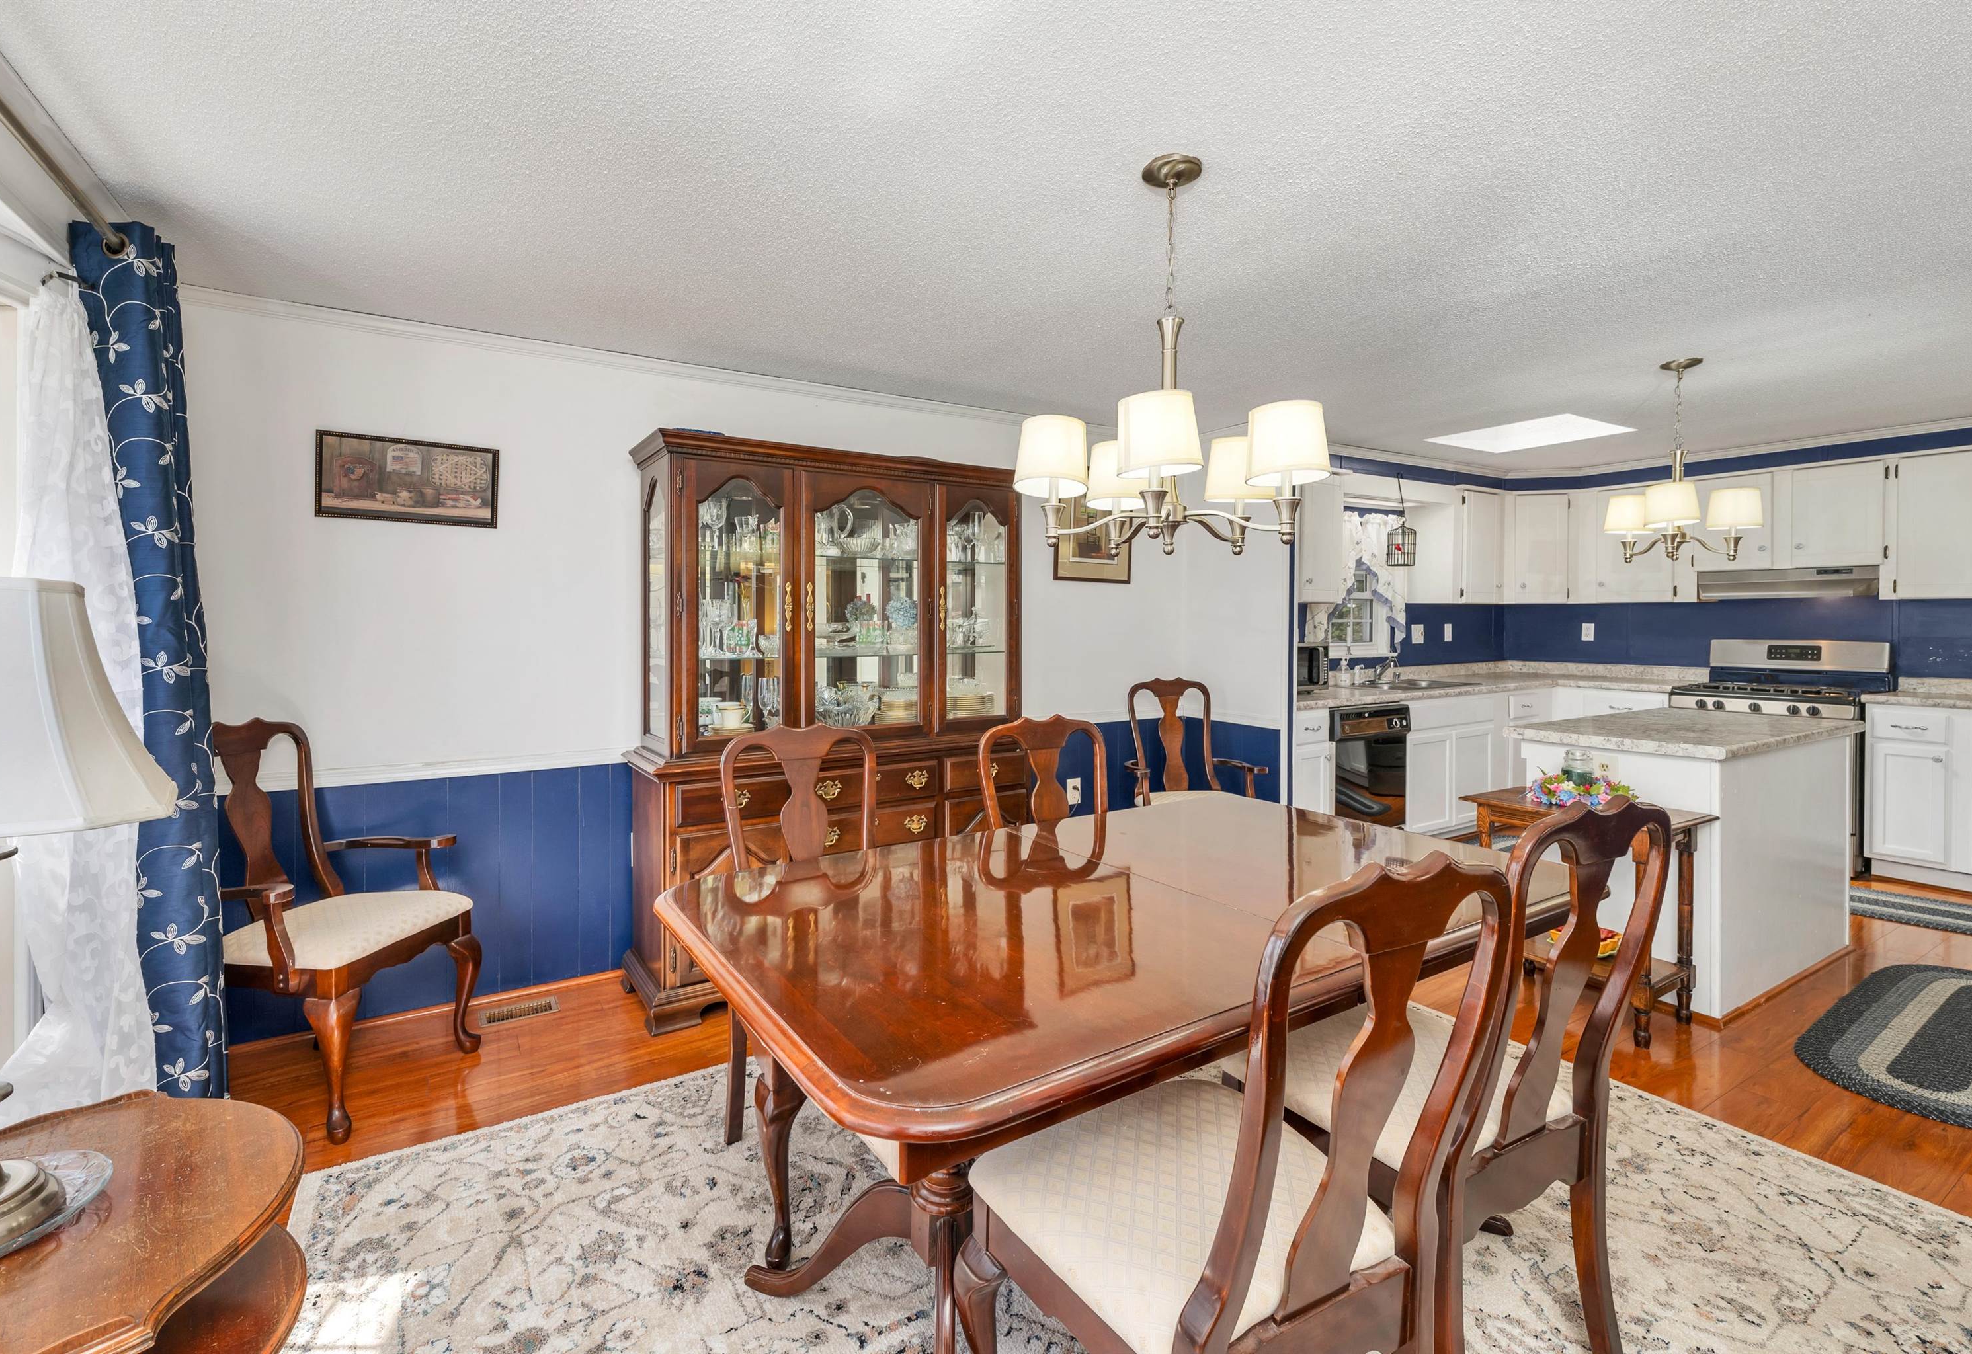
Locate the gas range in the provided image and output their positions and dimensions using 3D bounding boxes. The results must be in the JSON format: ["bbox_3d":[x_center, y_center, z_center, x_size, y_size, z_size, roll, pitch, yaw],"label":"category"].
[{"bbox_3d":[4.521,0.398,4.542,0.670,1.160,0.760,-2,4,-32],"label":"gas range"}]

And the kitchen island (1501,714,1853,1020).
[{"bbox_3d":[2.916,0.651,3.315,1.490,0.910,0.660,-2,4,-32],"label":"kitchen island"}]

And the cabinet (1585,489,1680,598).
[{"bbox_3d":[4.393,-0.878,5.294,0.310,0.770,0.525,-2,3,-30],"label":"cabinet"}]

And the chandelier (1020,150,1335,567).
[{"bbox_3d":[0.414,-0.728,1.836,0.670,0.880,0.670,0,3,0],"label":"chandelier"}]

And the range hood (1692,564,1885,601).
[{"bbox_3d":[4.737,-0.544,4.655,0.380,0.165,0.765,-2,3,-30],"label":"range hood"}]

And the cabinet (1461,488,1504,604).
[{"bbox_3d":[3.390,-0.912,5.640,0.570,0.790,0.310,-2,3,-30],"label":"cabinet"}]

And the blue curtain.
[{"bbox_3d":[-2.127,0.040,2.011,0.180,2.240,0.270,-2,3,-30],"label":"blue curtain"}]

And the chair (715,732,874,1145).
[{"bbox_3d":[-0.348,0.681,1.941,0.510,1.040,0.570,-2,4,-32],"label":"chair"}]

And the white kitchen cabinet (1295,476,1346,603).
[{"bbox_3d":[1.876,-0.831,4.753,0.420,0.770,0.310,-2,3,-30],"label":"white kitchen cabinet"}]

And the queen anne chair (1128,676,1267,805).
[{"bbox_3d":[0.955,0.553,3.782,0.600,1.040,0.600,-1,3,-12],"label":"queen anne chair"}]

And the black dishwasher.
[{"bbox_3d":[1.873,0.563,4.432,0.610,0.860,0.610,-2,4,-32],"label":"black dishwasher"}]

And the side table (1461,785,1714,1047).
[{"bbox_3d":[2.066,0.819,2.725,0.430,0.650,0.640,-2,4,-32],"label":"side table"}]

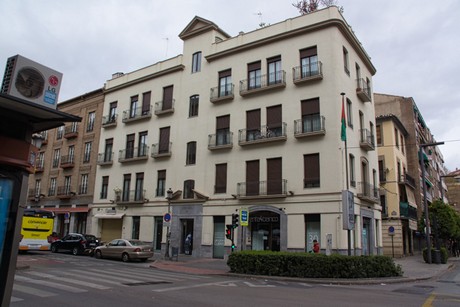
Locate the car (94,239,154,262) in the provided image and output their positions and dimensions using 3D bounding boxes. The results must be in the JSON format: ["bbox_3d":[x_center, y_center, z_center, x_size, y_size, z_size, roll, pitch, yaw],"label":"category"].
[{"bbox_3d":[-7.292,6.570,23.786,4.530,1.430,1.750,-7,-15,32],"label":"car"}]

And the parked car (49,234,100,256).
[{"bbox_3d":[-12.406,7.329,27.959,4.500,1.600,1.830,-7,-15,32],"label":"parked car"}]

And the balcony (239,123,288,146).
[{"bbox_3d":[2.214,-1.282,23.652,3.450,1.080,0.460,-7,-15,33],"label":"balcony"}]

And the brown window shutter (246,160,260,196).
[{"bbox_3d":[1.678,1.749,24.116,1.134,2.467,0.100,-7,-15,31],"label":"brown window shutter"}]

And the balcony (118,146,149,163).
[{"bbox_3d":[-8.751,0.120,31.435,3.334,1.186,0.480,-7,-16,33],"label":"balcony"}]

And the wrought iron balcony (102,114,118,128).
[{"bbox_3d":[-11.920,-3.190,34.404,1.557,1.093,0.480,-7,-16,33],"label":"wrought iron balcony"}]

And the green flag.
[{"bbox_3d":[5.973,-1.801,18.177,0.279,2.376,0.220,-7,-15,31],"label":"green flag"}]

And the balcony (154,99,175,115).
[{"bbox_3d":[-5.713,-4.076,30.447,1.822,1.025,0.480,-7,-16,33],"label":"balcony"}]

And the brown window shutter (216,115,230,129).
[{"bbox_3d":[-0.444,-2.375,26.461,1.225,0.965,0.100,-7,-15,31],"label":"brown window shutter"}]

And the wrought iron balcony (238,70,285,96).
[{"bbox_3d":[2.329,-4.888,24.443,3.380,1.100,0.500,-7,-15,33],"label":"wrought iron balcony"}]

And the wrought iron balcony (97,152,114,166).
[{"bbox_3d":[-11.713,0.565,32.542,1.645,1.106,0.539,-7,-15,31],"label":"wrought iron balcony"}]

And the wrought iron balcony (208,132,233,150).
[{"bbox_3d":[-0.659,-0.906,25.561,1.960,1.070,0.450,-7,-15,33],"label":"wrought iron balcony"}]

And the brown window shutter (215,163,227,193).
[{"bbox_3d":[-0.593,1.861,25.165,1.010,2.160,0.100,-7,-15,33],"label":"brown window shutter"}]

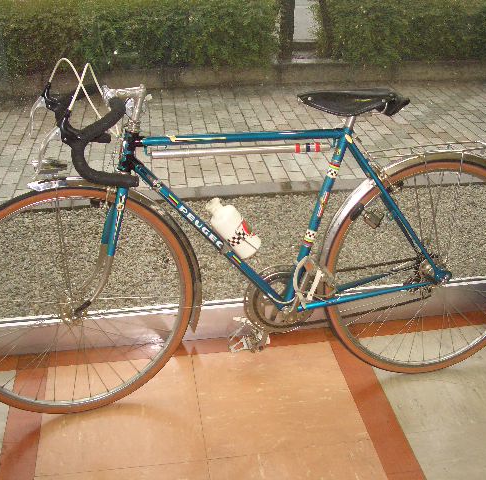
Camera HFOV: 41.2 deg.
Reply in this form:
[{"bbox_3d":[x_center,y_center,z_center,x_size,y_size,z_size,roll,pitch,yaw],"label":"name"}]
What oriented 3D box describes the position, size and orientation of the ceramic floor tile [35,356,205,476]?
[{"bbox_3d":[-0.351,0.498,1.893,0.452,0.008,0.450,-4,28,-8],"label":"ceramic floor tile"}]

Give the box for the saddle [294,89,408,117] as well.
[{"bbox_3d":[0.295,-0.369,1.741,0.290,0.075,0.155,-5,18,-9],"label":"saddle"}]

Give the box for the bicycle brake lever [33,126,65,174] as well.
[{"bbox_3d":[-0.427,-0.192,1.417,0.038,0.120,0.022,18,11,-26],"label":"bicycle brake lever"}]

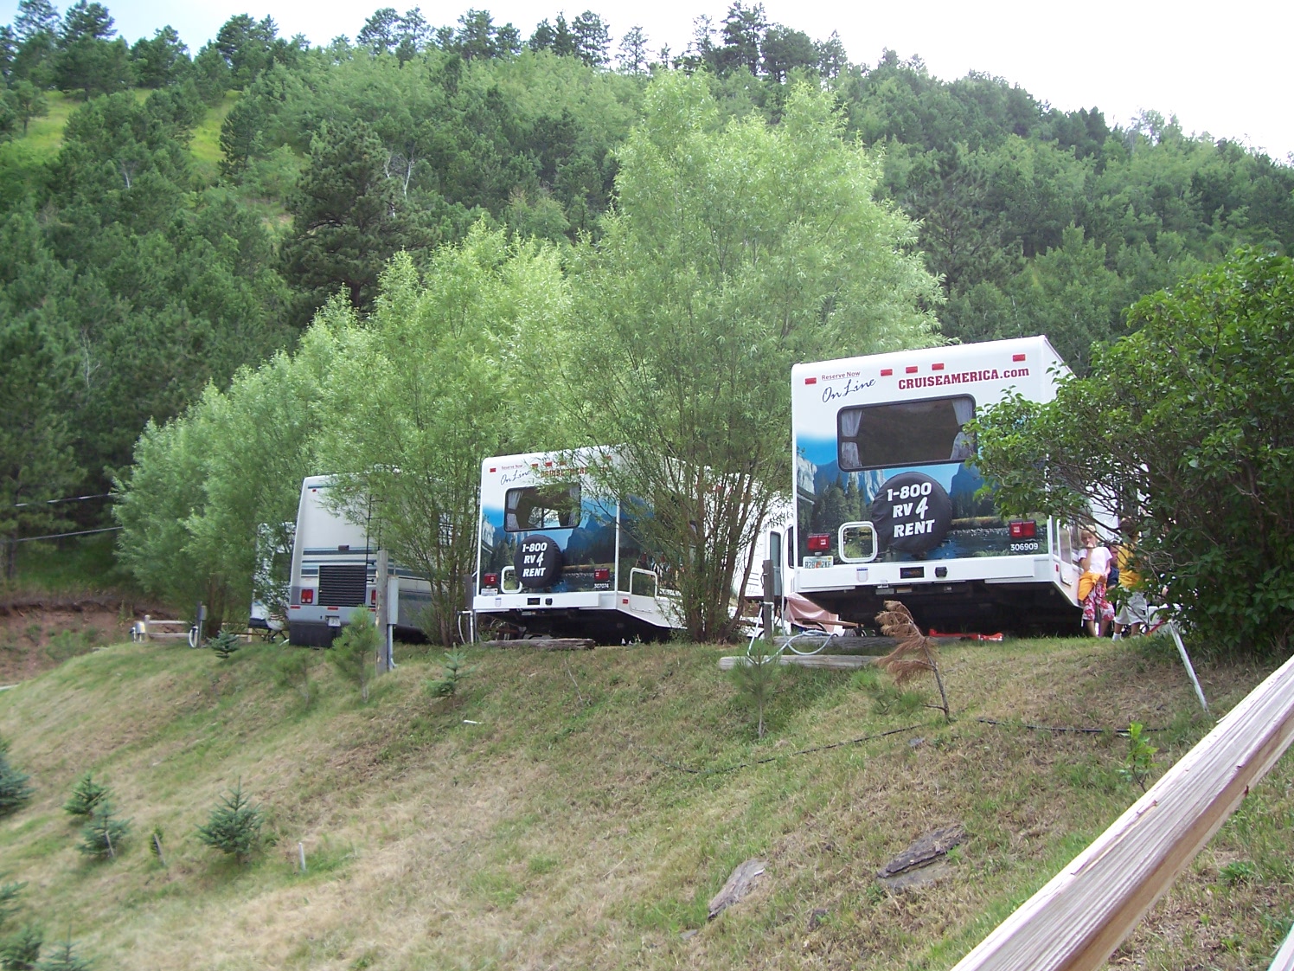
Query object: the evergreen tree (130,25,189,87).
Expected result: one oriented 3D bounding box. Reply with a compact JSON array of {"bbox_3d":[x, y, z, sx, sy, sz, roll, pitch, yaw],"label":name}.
[{"bbox_3d":[-67.030,-59.051,174.838,7.589,9.136,7.589,4,-9,-22],"label":"evergreen tree"}]

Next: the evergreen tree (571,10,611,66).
[{"bbox_3d":[-8.463,-66.217,190.000,5.894,10.024,5.894,1,-11,0],"label":"evergreen tree"}]

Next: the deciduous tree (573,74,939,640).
[{"bbox_3d":[1.330,-1.662,15.484,4.450,7.103,4.316,0,-8,5],"label":"deciduous tree"}]

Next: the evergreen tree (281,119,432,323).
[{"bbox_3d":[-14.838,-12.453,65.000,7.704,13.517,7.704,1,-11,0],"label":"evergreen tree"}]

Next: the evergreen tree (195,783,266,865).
[{"bbox_3d":[-2.520,2.035,7.689,0.402,0.494,0.402,3,-8,-17],"label":"evergreen tree"}]

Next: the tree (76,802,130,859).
[{"bbox_3d":[-4.750,3.023,11.100,0.468,0.496,0.468,1,-11,0],"label":"tree"}]

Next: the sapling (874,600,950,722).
[{"bbox_3d":[1.572,1.034,7.531,0.434,0.718,0.369,-1,-8,12],"label":"sapling"}]

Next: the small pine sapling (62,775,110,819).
[{"bbox_3d":[-5.562,3.081,12.600,0.471,0.449,0.471,1,-11,0],"label":"small pine sapling"}]

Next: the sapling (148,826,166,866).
[{"bbox_3d":[-4.154,3.062,10.800,0.155,0.349,0.155,1,-11,0],"label":"sapling"}]

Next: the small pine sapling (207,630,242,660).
[{"bbox_3d":[-7.935,2.973,23.808,0.629,0.545,0.629,3,-8,-18],"label":"small pine sapling"}]

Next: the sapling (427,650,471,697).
[{"bbox_3d":[-1.958,1.863,12.561,0.425,0.474,0.425,2,-8,-9],"label":"sapling"}]

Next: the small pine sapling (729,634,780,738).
[{"bbox_3d":[0.834,1.544,9.800,0.398,0.801,0.398,1,-11,0],"label":"small pine sapling"}]

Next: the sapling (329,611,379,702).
[{"bbox_3d":[-3.200,1.862,13.872,0.527,0.973,0.527,2,-8,-13],"label":"sapling"}]

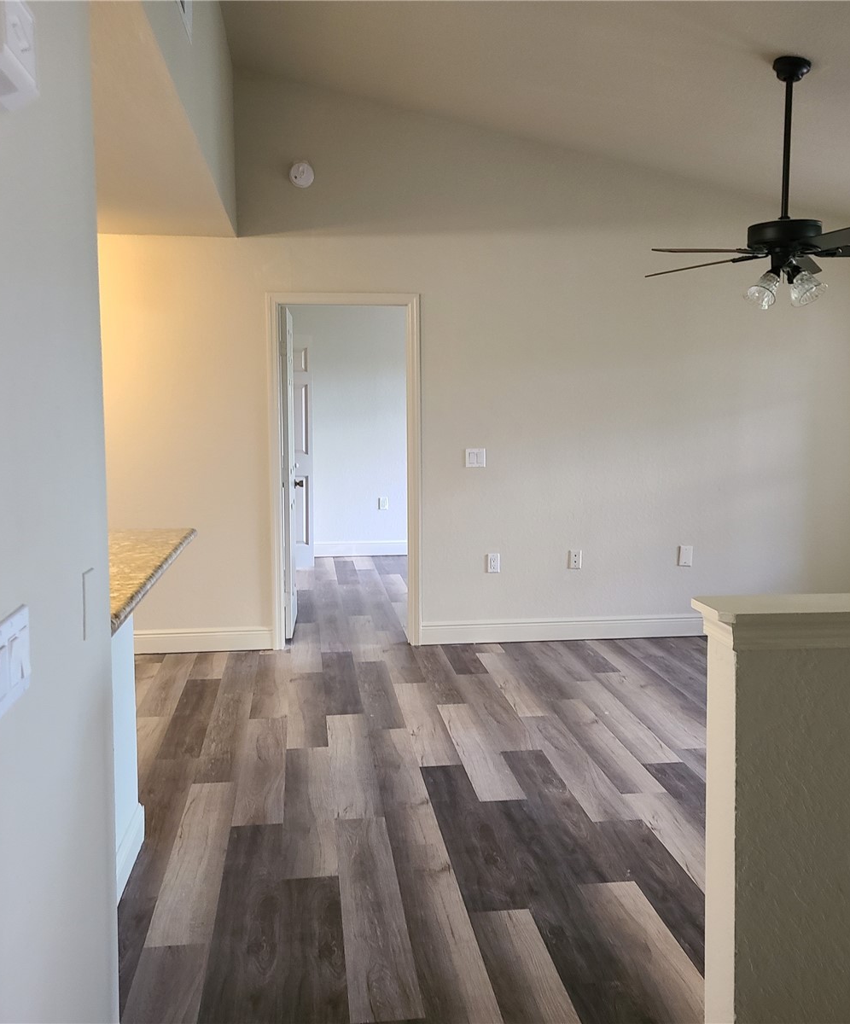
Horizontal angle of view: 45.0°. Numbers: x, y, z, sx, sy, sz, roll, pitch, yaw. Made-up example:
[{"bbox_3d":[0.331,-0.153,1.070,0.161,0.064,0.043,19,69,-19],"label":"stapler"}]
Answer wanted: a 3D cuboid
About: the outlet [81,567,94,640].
[{"bbox_3d":[-0.578,0.159,1.778,0.009,0.115,0.074,-1,5,-7],"label":"outlet"}]

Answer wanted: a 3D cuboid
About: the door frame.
[{"bbox_3d":[-0.479,-0.237,6.205,0.901,2.119,0.140,-1,5,-7],"label":"door frame"}]

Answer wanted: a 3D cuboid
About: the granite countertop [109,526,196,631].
[{"bbox_3d":[-0.929,0.156,2.755,0.450,0.045,1.620,-1,5,-7],"label":"granite countertop"}]

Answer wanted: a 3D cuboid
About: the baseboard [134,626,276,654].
[{"bbox_3d":[-1.367,0.769,6.137,0.920,0.136,0.018,-1,5,-7],"label":"baseboard"}]

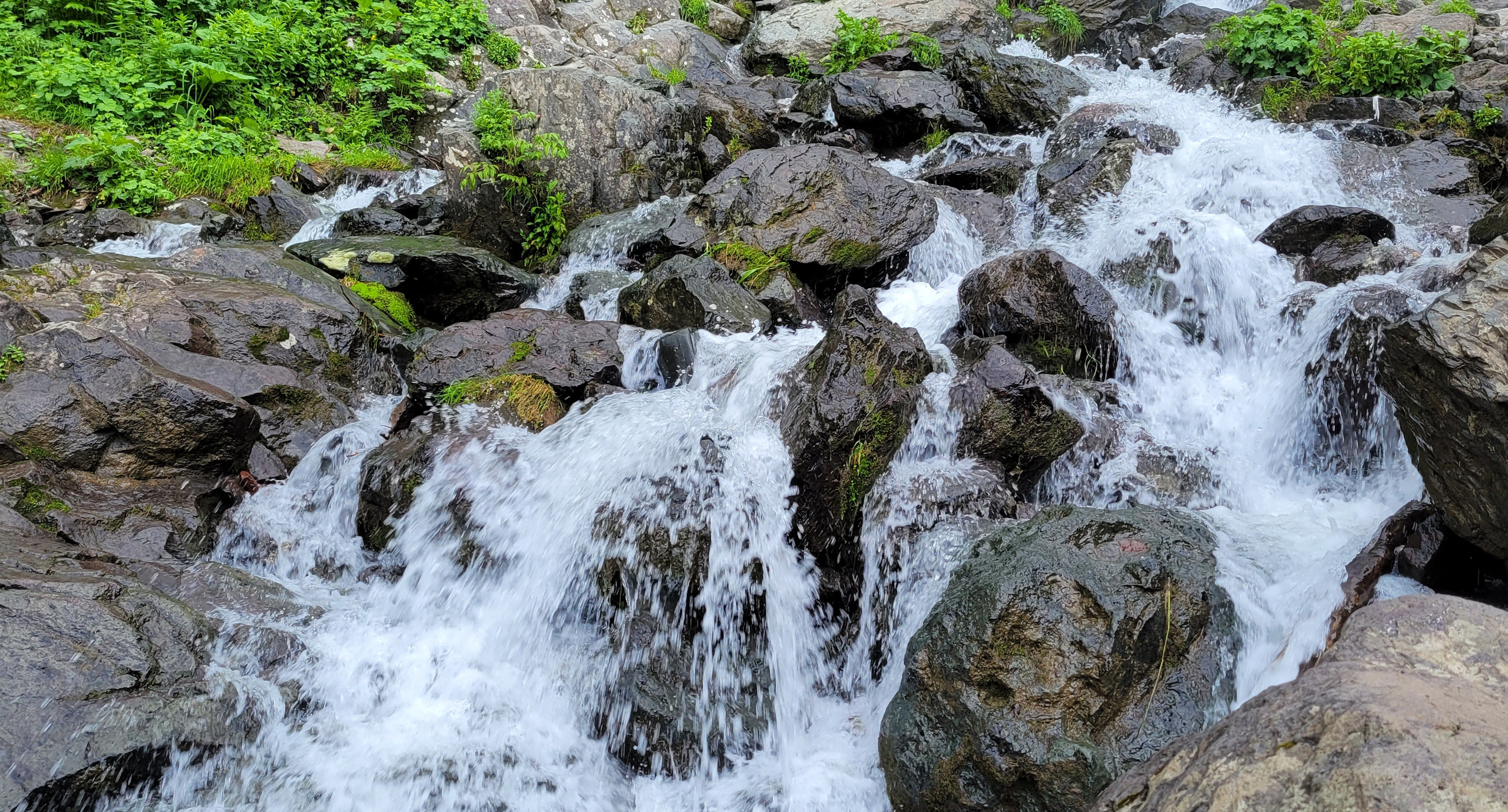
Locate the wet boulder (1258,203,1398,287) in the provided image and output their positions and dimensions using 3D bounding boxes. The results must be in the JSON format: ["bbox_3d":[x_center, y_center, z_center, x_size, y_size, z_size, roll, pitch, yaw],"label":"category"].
[{"bbox_3d":[2.618,-0.729,6.900,0.600,0.397,0.500,3,7,21],"label":"wet boulder"}]

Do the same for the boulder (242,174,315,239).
[{"bbox_3d":[-2.394,-1.003,7.600,0.352,0.321,0.350,-2,7,-17],"label":"boulder"}]

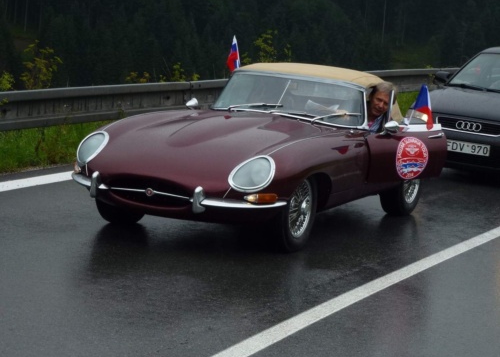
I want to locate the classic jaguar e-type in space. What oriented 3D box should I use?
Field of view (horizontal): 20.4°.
[{"bbox_3d":[0.280,-0.280,10.760,1.680,1.200,4.430,9,8,23],"label":"classic jaguar e-type"}]

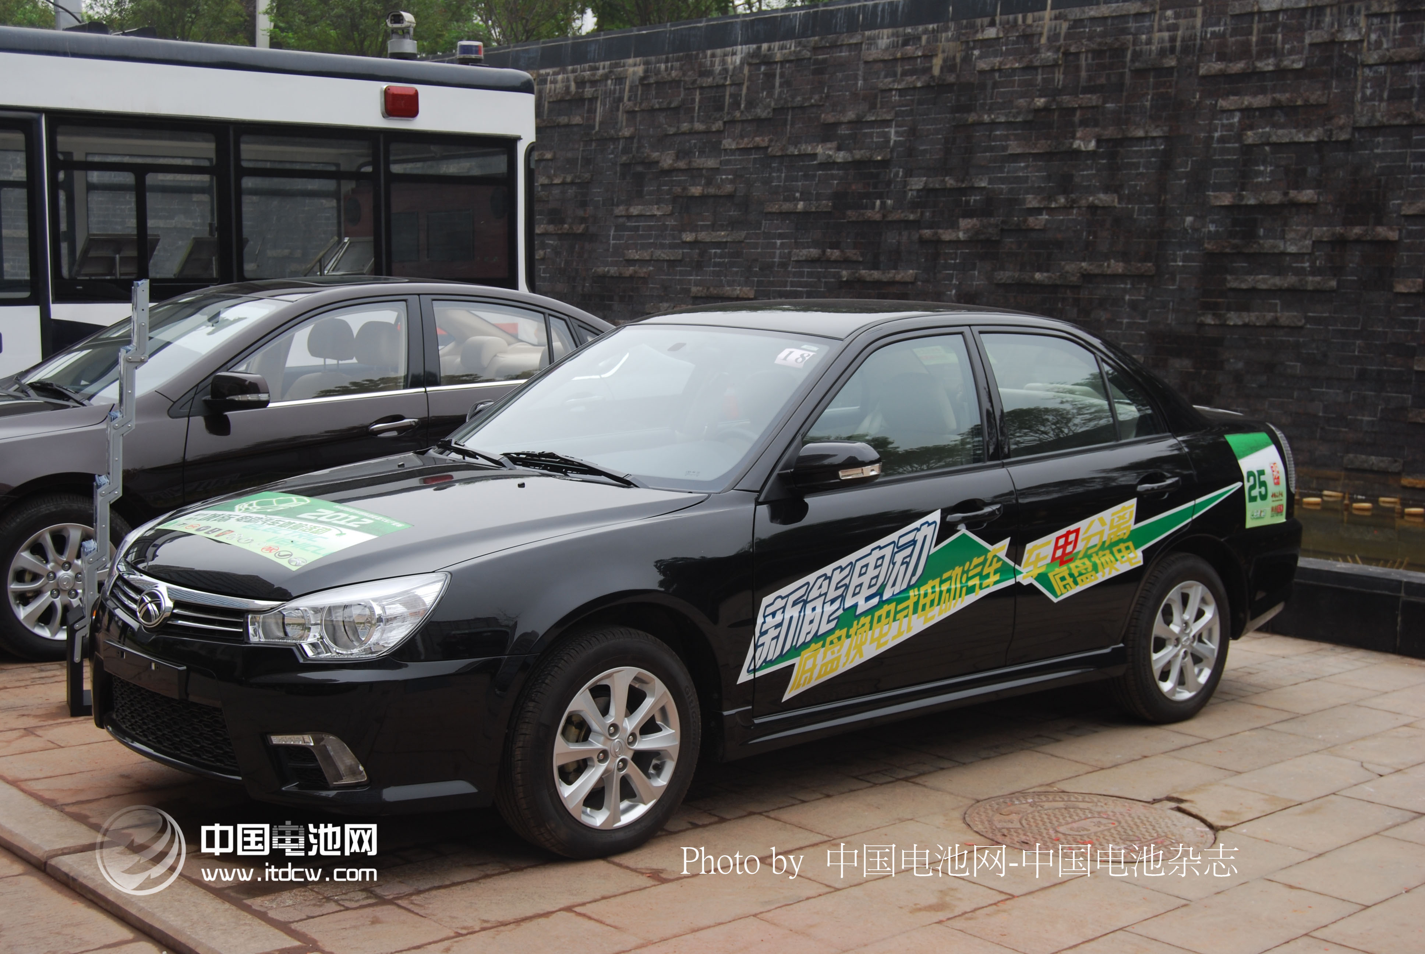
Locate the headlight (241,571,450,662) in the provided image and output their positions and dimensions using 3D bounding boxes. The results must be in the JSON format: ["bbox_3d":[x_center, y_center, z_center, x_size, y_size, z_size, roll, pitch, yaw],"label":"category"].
[{"bbox_3d":[-0.916,0.345,4.564,0.380,0.250,0.380,-4,8,-41],"label":"headlight"}]

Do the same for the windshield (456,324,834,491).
[{"bbox_3d":[-0.215,-0.277,5.906,1.380,0.160,0.800,8,42,48],"label":"windshield"}]

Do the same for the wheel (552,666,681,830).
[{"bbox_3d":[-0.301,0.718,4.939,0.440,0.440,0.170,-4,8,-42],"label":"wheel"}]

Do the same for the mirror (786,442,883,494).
[{"bbox_3d":[0.348,-0.041,5.187,0.170,0.150,0.230,-4,8,-41],"label":"mirror"}]

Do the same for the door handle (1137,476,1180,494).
[{"bbox_3d":[1.568,0.031,6.377,0.215,0.052,0.055,-4,8,-41],"label":"door handle"}]

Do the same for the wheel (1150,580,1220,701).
[{"bbox_3d":[1.663,0.586,6.652,0.440,0.440,0.170,-4,8,-41],"label":"wheel"}]

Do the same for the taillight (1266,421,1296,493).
[{"bbox_3d":[2.160,-0.076,7.220,0.250,0.290,0.290,-4,8,-41],"label":"taillight"}]

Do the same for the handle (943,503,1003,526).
[{"bbox_3d":[0.818,0.116,5.727,0.235,0.055,0.055,-4,8,-41],"label":"handle"}]

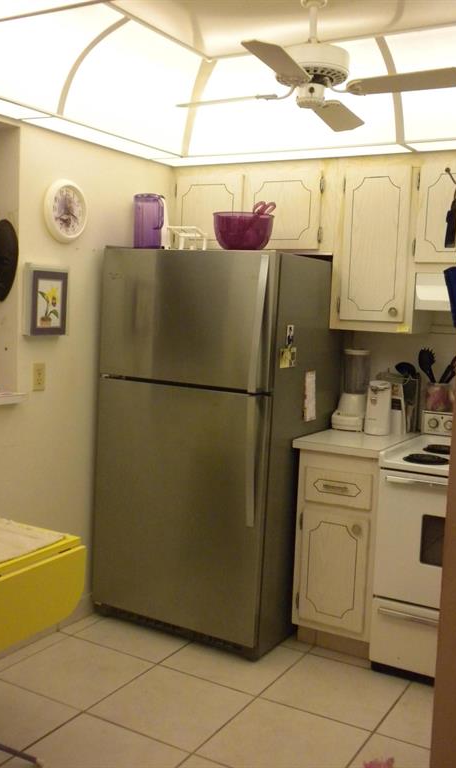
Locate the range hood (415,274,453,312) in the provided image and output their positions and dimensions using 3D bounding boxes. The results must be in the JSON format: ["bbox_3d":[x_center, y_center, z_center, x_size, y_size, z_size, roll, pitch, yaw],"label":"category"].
[{"bbox_3d":[1.211,-0.377,3.477,0.755,0.161,0.325,6,7,29],"label":"range hood"}]

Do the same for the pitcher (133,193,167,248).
[{"bbox_3d":[-0.348,-0.720,3.695,0.153,0.257,0.120,6,7,29],"label":"pitcher"}]

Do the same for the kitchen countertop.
[{"bbox_3d":[0.602,0.252,3.683,0.389,0.039,0.636,6,7,29],"label":"kitchen countertop"}]

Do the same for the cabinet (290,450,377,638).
[{"bbox_3d":[0.592,0.665,3.712,0.353,0.787,0.620,6,7,29],"label":"cabinet"}]

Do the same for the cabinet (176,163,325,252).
[{"bbox_3d":[0.174,-0.852,4.040,0.853,0.420,0.317,6,7,29],"label":"cabinet"}]

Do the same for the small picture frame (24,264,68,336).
[{"bbox_3d":[-0.737,-0.331,3.345,0.050,0.277,0.220,6,8,30],"label":"small picture frame"}]

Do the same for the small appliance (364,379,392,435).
[{"bbox_3d":[0.694,0.108,3.700,0.112,0.236,0.115,6,8,30],"label":"small appliance"}]

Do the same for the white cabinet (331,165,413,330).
[{"bbox_3d":[0.707,-0.599,3.677,0.352,0.725,0.330,6,8,30],"label":"white cabinet"}]

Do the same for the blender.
[{"bbox_3d":[0.594,0.023,3.800,0.150,0.374,0.170,6,8,30],"label":"blender"}]

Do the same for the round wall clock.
[{"bbox_3d":[-0.672,-0.716,3.382,0.040,0.256,0.256,6,8,30],"label":"round wall clock"}]

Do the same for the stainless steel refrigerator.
[{"bbox_3d":[-0.037,0.257,3.834,0.838,1.690,0.820,6,7,29],"label":"stainless steel refrigerator"}]

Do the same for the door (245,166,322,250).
[{"bbox_3d":[0.251,-0.787,3.727,0.387,0.352,0.022,6,8,30],"label":"door"}]

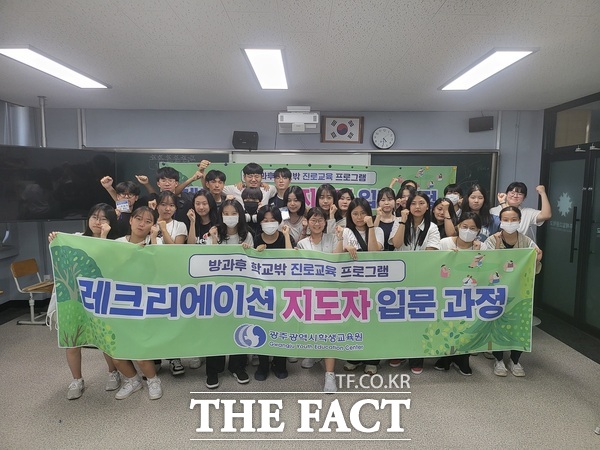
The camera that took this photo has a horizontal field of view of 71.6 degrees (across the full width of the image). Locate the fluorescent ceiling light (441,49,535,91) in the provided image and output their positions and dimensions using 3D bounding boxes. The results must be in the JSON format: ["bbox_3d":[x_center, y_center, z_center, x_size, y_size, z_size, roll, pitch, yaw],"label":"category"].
[{"bbox_3d":[1.556,-1.338,3.605,0.300,0.060,1.270,0,5,1],"label":"fluorescent ceiling light"}]

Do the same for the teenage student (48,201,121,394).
[{"bbox_3d":[-1.644,0.565,3.248,0.520,1.460,0.450,0,5,-8],"label":"teenage student"}]

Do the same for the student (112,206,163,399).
[{"bbox_3d":[-1.277,0.576,3.269,0.450,1.440,0.430,0,5,-5],"label":"student"}]

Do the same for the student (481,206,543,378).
[{"bbox_3d":[1.856,0.566,3.667,0.500,1.457,0.440,2,5,14],"label":"student"}]

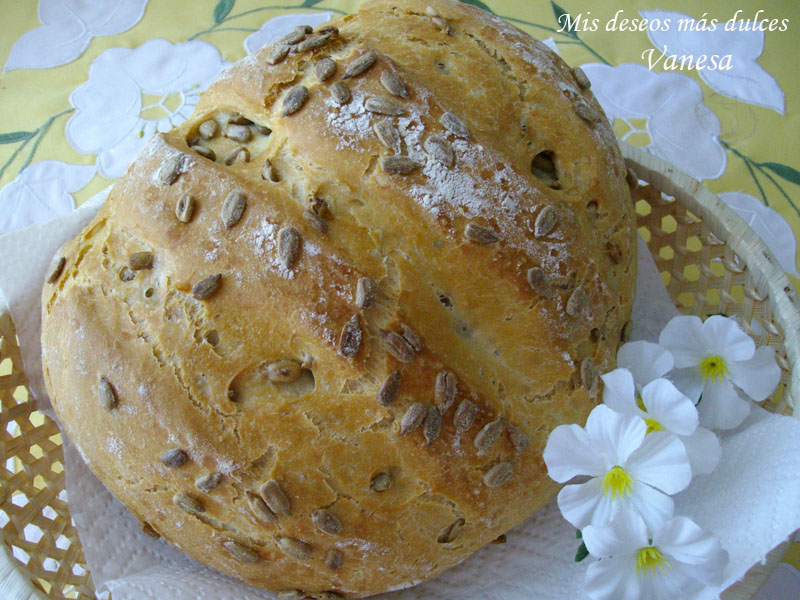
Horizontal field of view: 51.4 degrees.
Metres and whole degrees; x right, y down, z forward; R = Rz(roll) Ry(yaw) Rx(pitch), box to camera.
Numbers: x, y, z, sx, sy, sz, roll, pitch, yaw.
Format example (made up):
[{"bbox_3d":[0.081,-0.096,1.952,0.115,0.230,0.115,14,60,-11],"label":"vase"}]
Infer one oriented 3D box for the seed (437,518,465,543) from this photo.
[{"bbox_3d":[0.014,0.063,0.229,0.010,0.005,0.004,-42,30,-2],"label":"seed"}]

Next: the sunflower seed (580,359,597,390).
[{"bbox_3d":[0.059,0.024,0.263,0.005,0.003,0.009,-12,93,-16],"label":"sunflower seed"}]

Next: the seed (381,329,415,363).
[{"bbox_3d":[-0.001,0.012,0.218,0.006,0.003,0.011,-42,96,-8],"label":"seed"}]

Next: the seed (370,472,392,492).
[{"bbox_3d":[-0.005,0.052,0.240,0.008,0.003,0.005,-34,92,-7],"label":"seed"}]

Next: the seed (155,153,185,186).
[{"bbox_3d":[-0.075,-0.043,0.274,0.006,0.003,0.012,27,79,11],"label":"seed"}]

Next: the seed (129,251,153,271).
[{"bbox_3d":[-0.081,-0.012,0.259,0.009,0.004,0.005,-14,70,9],"label":"seed"}]

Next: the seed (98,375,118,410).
[{"bbox_3d":[-0.084,0.027,0.237,0.005,0.003,0.010,-24,80,29],"label":"seed"}]

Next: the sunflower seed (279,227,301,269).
[{"bbox_3d":[-0.029,-0.014,0.222,0.005,0.004,0.012,0,73,1],"label":"sunflower seed"}]

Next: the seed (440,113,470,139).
[{"bbox_3d":[0.016,-0.050,0.239,0.010,0.003,0.005,42,70,4],"label":"seed"}]

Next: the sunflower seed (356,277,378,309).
[{"bbox_3d":[-0.009,-0.002,0.217,0.005,0.003,0.009,11,83,-5],"label":"sunflower seed"}]

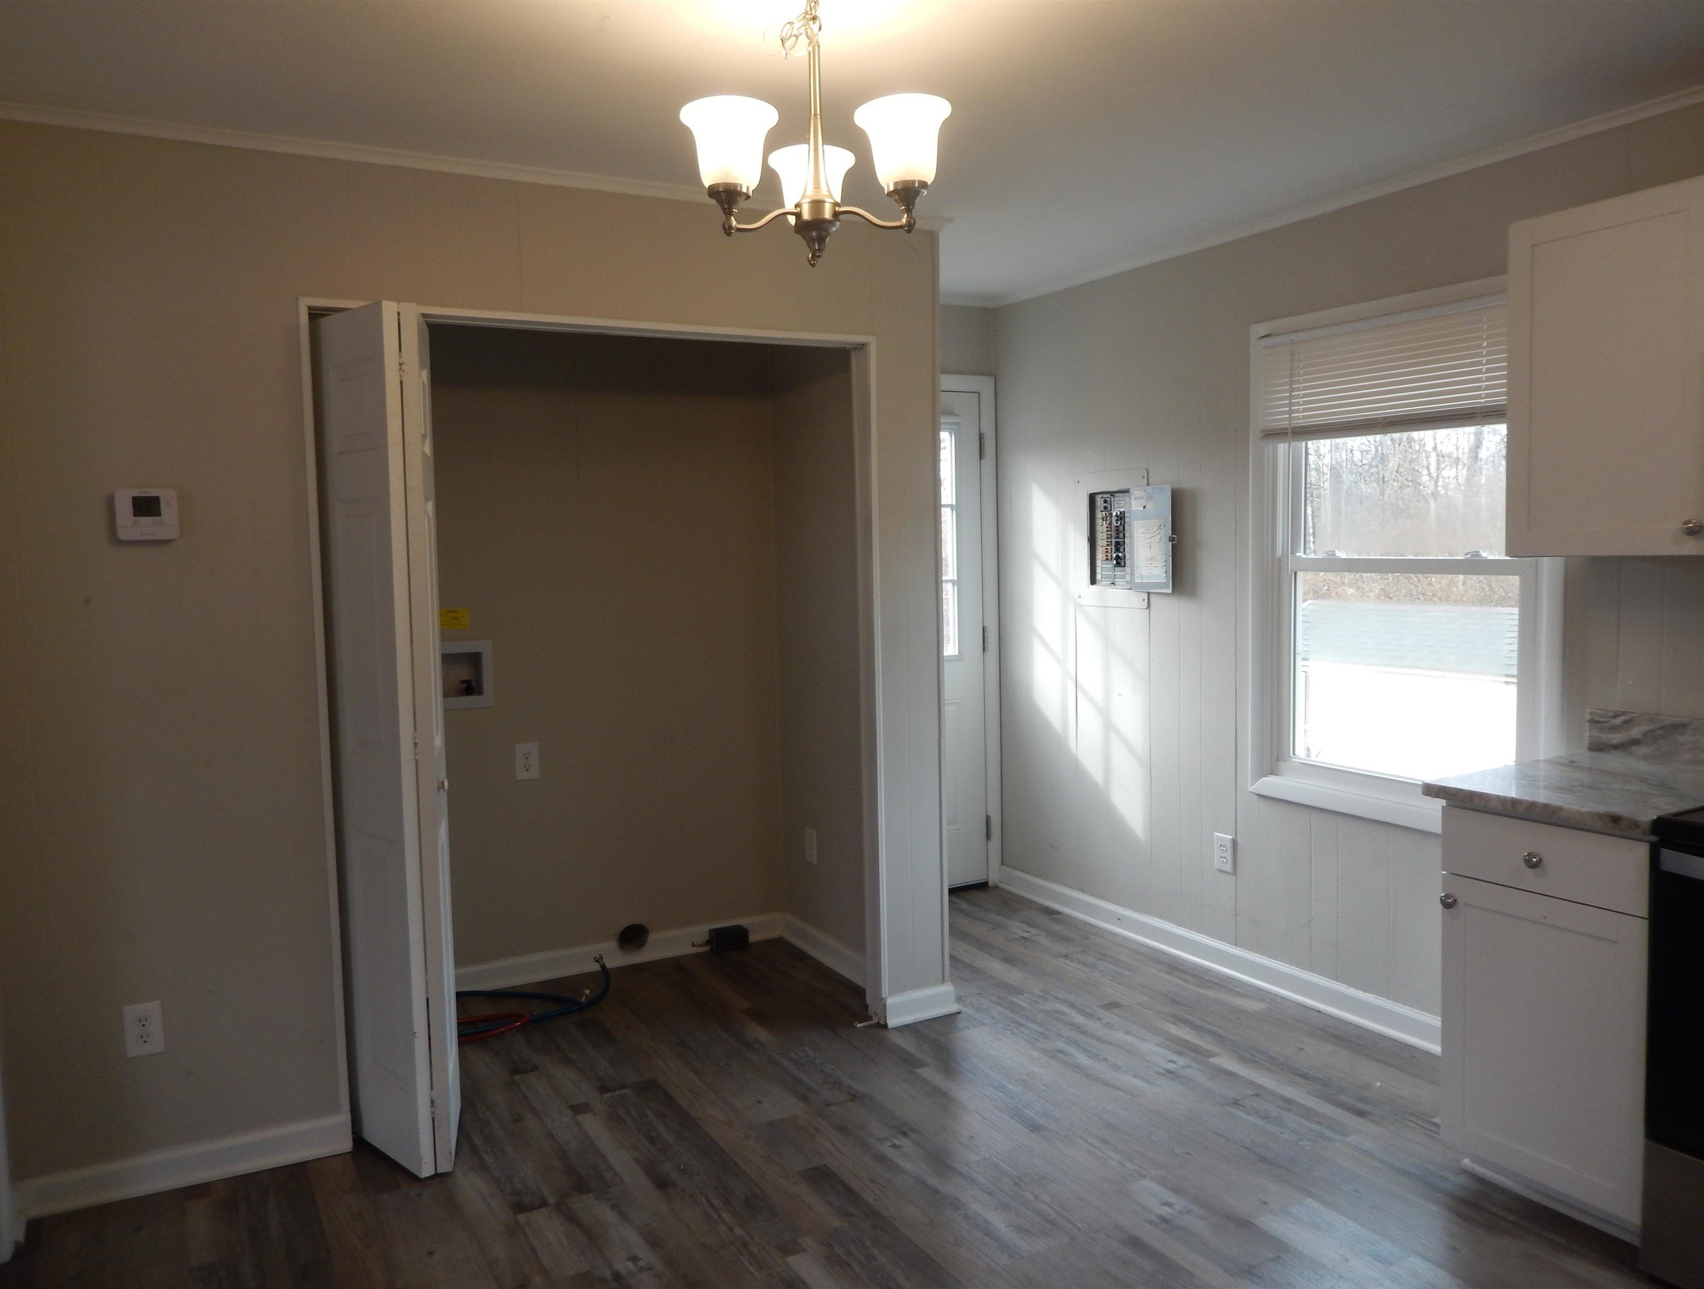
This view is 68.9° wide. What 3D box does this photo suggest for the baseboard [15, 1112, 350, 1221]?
[{"bbox_3d":[-1.555,1.222,2.924,0.700,0.095,0.018,-3,5,-27],"label":"baseboard"}]

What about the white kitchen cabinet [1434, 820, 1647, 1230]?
[{"bbox_3d":[1.707,0.786,2.768,0.629,0.866,0.449,-4,5,-30],"label":"white kitchen cabinet"}]

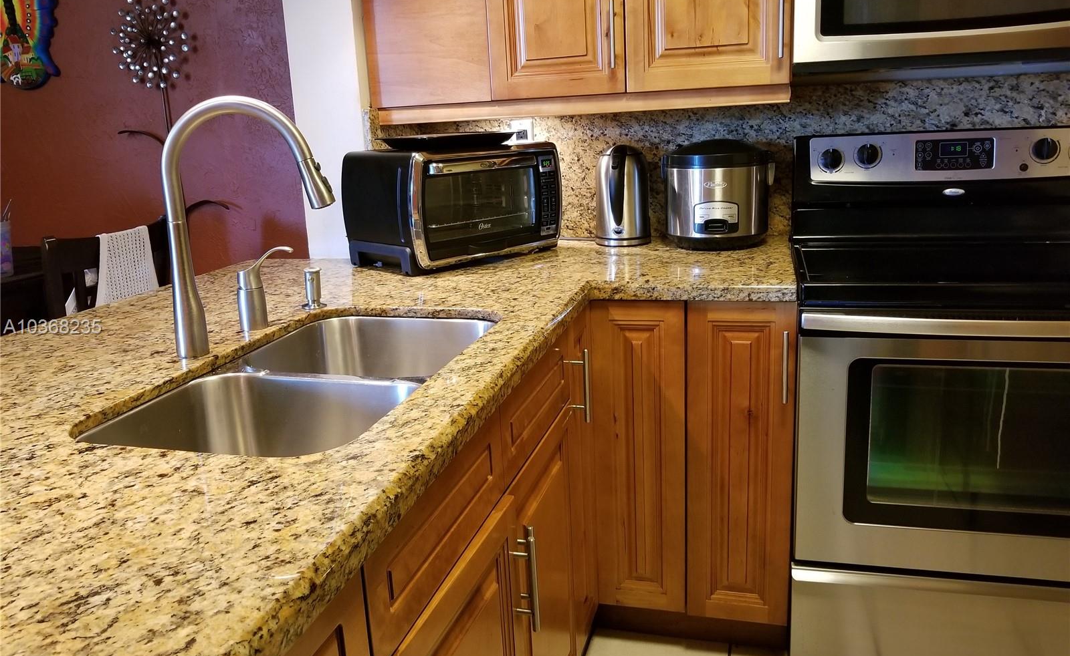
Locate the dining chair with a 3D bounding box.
[{"bbox_3d":[-1.281,0.245,2.228,0.530,1.040,0.460,0,14,11],"label":"dining chair"}]

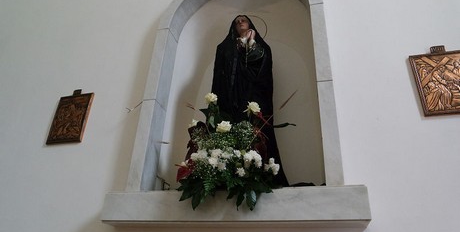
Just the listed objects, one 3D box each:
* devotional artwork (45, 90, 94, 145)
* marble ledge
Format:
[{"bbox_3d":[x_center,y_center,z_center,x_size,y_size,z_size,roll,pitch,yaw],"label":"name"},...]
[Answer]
[{"bbox_3d":[-1.251,0.001,2.438,0.310,0.487,0.026,-5,-29,15],"label":"devotional artwork"},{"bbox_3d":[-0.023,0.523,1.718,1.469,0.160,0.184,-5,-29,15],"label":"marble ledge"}]

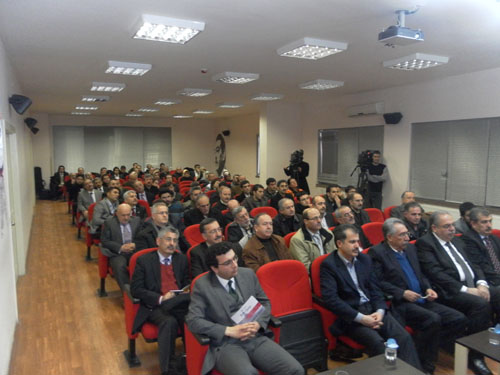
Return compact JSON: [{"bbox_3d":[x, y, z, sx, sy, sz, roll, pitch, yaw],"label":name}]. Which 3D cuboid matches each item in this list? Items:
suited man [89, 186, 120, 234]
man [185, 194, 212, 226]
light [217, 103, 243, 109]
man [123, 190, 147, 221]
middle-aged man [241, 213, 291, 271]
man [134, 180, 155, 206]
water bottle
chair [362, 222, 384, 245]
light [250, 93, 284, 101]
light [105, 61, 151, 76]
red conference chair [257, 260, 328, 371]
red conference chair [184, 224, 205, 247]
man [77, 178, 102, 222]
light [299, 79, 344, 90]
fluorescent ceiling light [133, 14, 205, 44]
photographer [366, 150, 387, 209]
[{"bbox_3d":[-2.207,0.626,6.387,0.560,1.280,0.780,-3,6,-27],"label":"suited man"},{"bbox_3d":[-0.562,0.733,5.300,0.550,1.250,0.780,-3,6,-27],"label":"man"},{"bbox_3d":[-0.581,-2.451,12.152,0.620,0.080,0.620,-3,6,-27],"label":"light"},{"bbox_3d":[-1.643,0.686,5.813,0.550,1.260,0.780,-3,6,-27],"label":"man"},{"bbox_3d":[0.190,0.880,3.613,0.560,1.260,0.820,-3,6,-27],"label":"middle-aged man"},{"bbox_3d":[-2.135,0.505,7.973,0.560,1.220,0.800,-3,6,-27],"label":"man"},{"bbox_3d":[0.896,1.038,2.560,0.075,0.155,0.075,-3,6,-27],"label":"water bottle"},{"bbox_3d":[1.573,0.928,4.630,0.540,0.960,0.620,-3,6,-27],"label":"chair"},{"bbox_3d":[0.386,-2.143,9.664,0.610,0.075,0.610,-3,6,-27],"label":"light"},{"bbox_3d":[-1.851,-1.790,6.094,0.610,0.075,0.610,-3,6,-27],"label":"light"},{"bbox_3d":[0.402,1.132,3.366,0.580,0.950,0.580,-3,6,-27],"label":"red conference chair"},{"bbox_3d":[-0.506,0.967,5.073,0.580,0.950,0.580,-3,6,-27],"label":"red conference chair"},{"bbox_3d":[-3.305,0.469,8.419,0.560,1.220,0.800,-3,6,-27],"label":"man"},{"bbox_3d":[1.375,-1.955,7.711,0.610,0.075,0.610,-3,6,-27],"label":"light"},{"bbox_3d":[-0.862,-1.601,4.141,0.610,0.075,0.610,-3,6,-27],"label":"fluorescent ceiling light"},{"bbox_3d":[2.654,0.144,8.527,0.480,1.790,0.350,1,5,11],"label":"photographer"}]

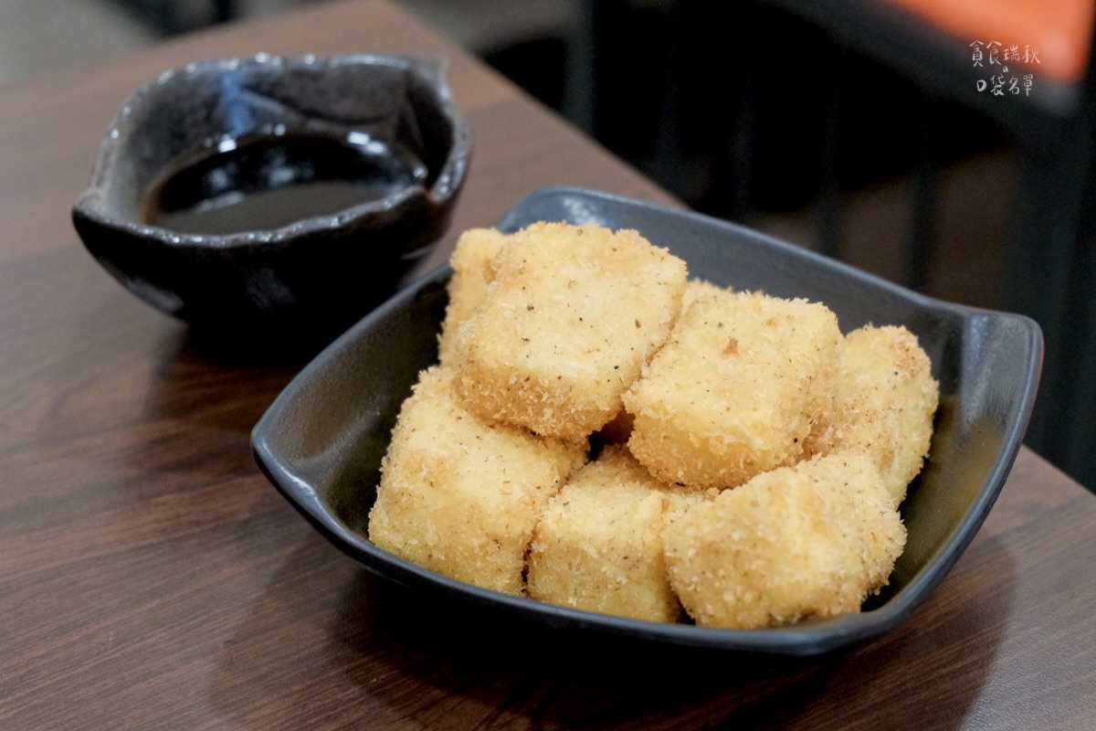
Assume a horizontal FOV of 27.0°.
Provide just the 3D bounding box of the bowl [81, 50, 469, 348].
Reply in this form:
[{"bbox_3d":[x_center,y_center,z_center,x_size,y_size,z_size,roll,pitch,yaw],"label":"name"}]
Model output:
[{"bbox_3d":[-0.075,-0.040,0.640,0.108,0.054,0.104,0,34,0],"label":"bowl"}]

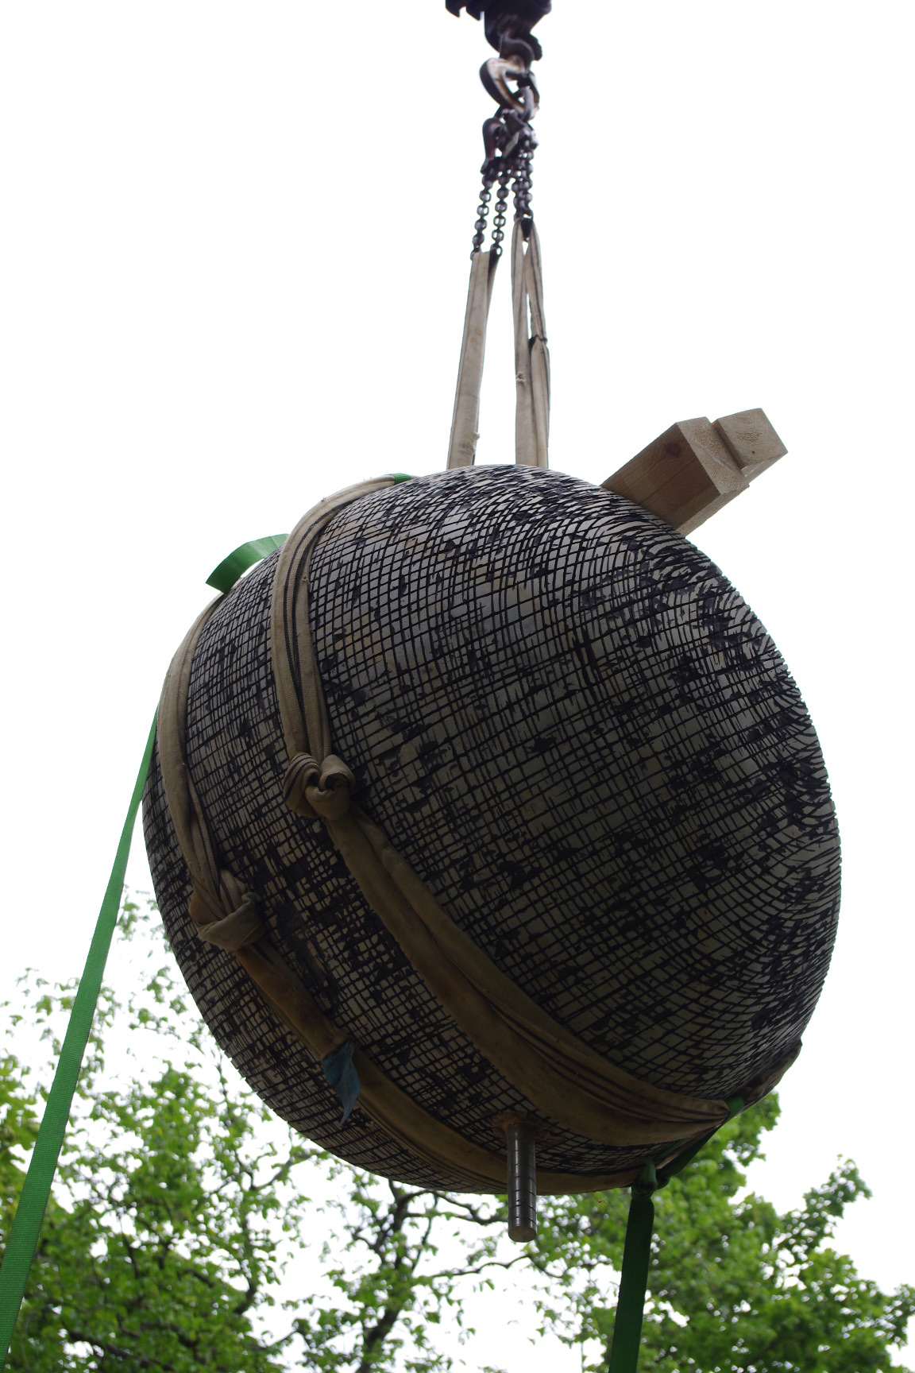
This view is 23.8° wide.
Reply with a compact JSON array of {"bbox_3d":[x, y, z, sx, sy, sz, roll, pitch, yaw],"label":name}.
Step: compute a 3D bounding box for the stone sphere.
[{"bbox_3d":[0.062,0.258,4.000,1.280,1.300,1.290,1,-39,0],"label":"stone sphere"}]

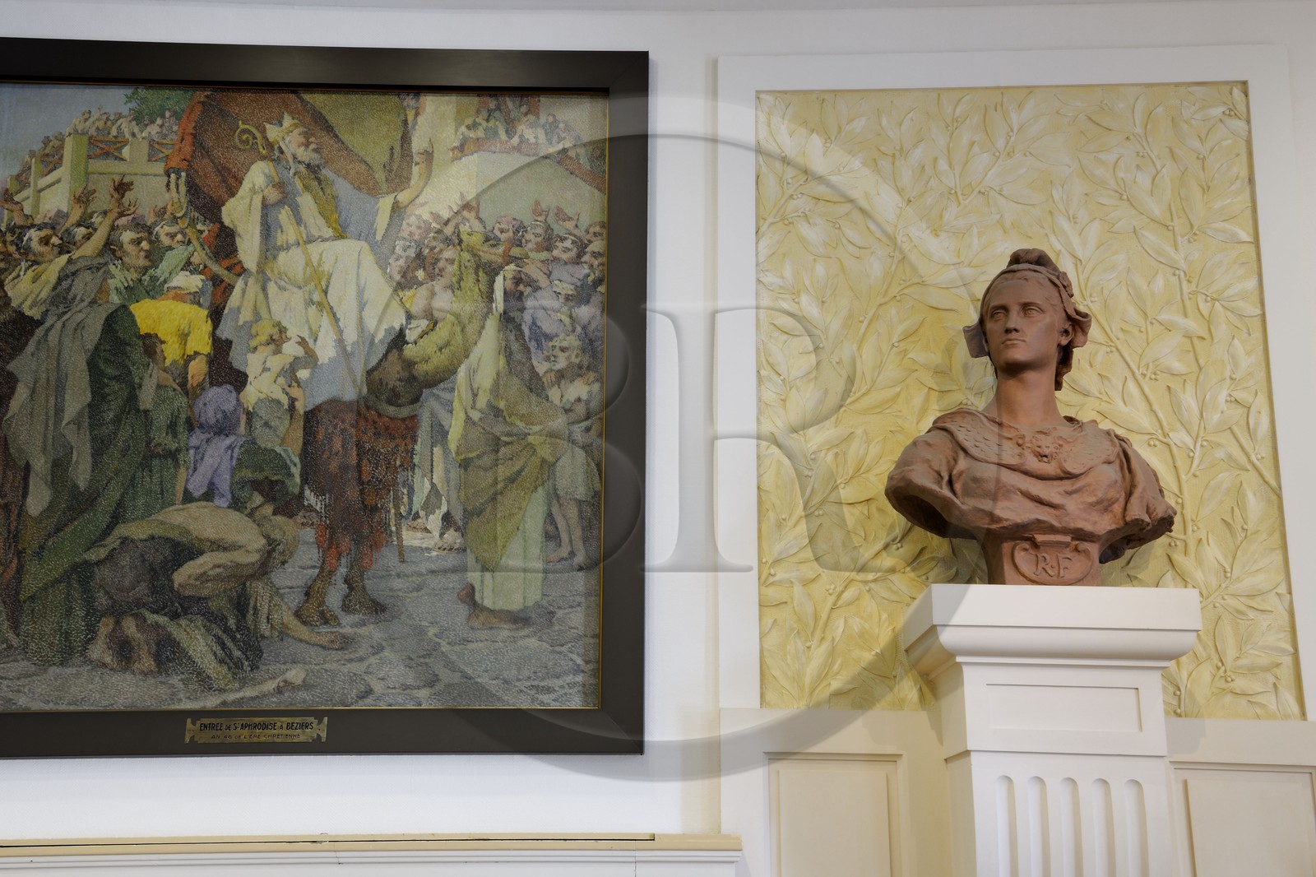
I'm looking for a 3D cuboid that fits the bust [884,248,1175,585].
[{"bbox_3d":[0.748,-0.038,3.348,0.577,0.739,0.360,1,-14,-2],"label":"bust"}]

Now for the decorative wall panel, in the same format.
[{"bbox_3d":[0.764,-0.115,3.571,1.095,1.400,0.050,0,-14,0],"label":"decorative wall panel"}]

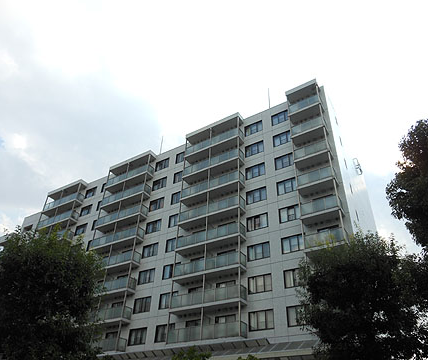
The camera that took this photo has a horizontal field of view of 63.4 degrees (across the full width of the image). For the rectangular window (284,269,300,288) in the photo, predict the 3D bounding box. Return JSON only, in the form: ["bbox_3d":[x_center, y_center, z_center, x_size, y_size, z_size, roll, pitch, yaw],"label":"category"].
[{"bbox_3d":[6.373,7.484,26.621,2.049,1.379,0.150,-19,-40,27],"label":"rectangular window"}]

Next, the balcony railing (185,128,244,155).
[{"bbox_3d":[-0.049,-3.909,39.385,7.143,1.091,1.201,-19,-40,28],"label":"balcony railing"}]

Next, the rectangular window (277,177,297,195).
[{"bbox_3d":[6.811,0.585,31.881,2.083,1.388,0.147,-19,-39,28],"label":"rectangular window"}]

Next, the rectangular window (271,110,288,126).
[{"bbox_3d":[7.091,-6.508,36.647,2.083,1.388,0.147,-19,-39,28],"label":"rectangular window"}]

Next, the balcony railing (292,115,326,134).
[{"bbox_3d":[8.925,-4.691,32.686,3.107,1.091,1.201,-19,-40,28],"label":"balcony railing"}]

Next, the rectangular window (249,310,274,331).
[{"bbox_3d":[3.690,10.941,27.007,2.135,1.413,0.120,-19,-40,28],"label":"rectangular window"}]

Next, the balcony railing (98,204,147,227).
[{"bbox_3d":[-11.258,4.622,41.951,7.341,1.142,1.222,-19,-40,27],"label":"balcony railing"}]

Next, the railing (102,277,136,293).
[{"bbox_3d":[-11.521,11.711,37.394,7.343,1.091,1.201,-19,-40,28],"label":"railing"}]

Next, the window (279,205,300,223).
[{"bbox_3d":[6.725,2.868,30.197,2.168,1.399,0.150,-19,-40,28],"label":"window"}]

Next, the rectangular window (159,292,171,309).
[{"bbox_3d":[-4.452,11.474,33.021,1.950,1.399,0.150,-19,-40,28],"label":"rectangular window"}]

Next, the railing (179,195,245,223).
[{"bbox_3d":[-0.304,3.224,34.686,7.152,1.225,1.263,-19,-39,28],"label":"railing"}]

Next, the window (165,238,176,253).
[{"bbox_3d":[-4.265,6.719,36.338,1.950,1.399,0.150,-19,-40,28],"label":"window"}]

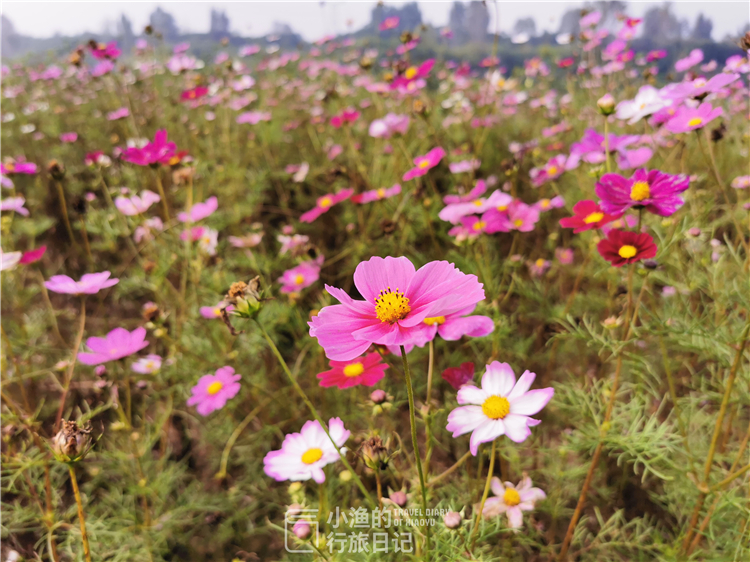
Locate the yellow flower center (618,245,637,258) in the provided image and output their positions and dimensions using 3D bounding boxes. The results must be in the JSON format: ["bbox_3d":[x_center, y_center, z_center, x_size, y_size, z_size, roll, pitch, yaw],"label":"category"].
[{"bbox_3d":[0.199,-0.022,0.460,0.014,0.006,0.014,0,39,23],"label":"yellow flower center"}]

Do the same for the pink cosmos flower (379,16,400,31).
[{"bbox_3d":[0.045,-0.766,1.750,0.064,0.020,0.064,-25,44,12],"label":"pink cosmos flower"}]

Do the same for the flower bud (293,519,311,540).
[{"bbox_3d":[-0.046,0.157,0.370,0.011,0.013,0.011,-17,7,-14],"label":"flower bud"}]

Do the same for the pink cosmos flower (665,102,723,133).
[{"bbox_3d":[0.437,-0.220,0.802,0.070,0.018,0.070,-23,32,9],"label":"pink cosmos flower"}]

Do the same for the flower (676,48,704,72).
[{"bbox_3d":[0.690,-0.478,1.279,0.064,0.020,0.064,-40,20,14],"label":"flower"}]

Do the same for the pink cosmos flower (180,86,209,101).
[{"bbox_3d":[-0.430,-0.447,1.401,0.068,0.018,0.068,-11,29,4],"label":"pink cosmos flower"}]

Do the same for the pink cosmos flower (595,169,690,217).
[{"bbox_3d":[0.222,-0.070,0.489,0.072,0.024,0.072,-3,33,1],"label":"pink cosmos flower"}]

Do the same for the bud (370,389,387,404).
[{"bbox_3d":[0.003,0.087,0.440,0.011,0.011,0.011,-3,9,0],"label":"bud"}]

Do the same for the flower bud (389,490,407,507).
[{"bbox_3d":[0.016,0.152,0.409,0.011,0.011,0.011,0,27,0],"label":"flower bud"}]

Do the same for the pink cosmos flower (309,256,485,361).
[{"bbox_3d":[0.010,0.015,0.255,0.076,0.026,0.074,-12,23,2],"label":"pink cosmos flower"}]

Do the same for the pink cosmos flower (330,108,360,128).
[{"bbox_3d":[-0.056,-0.321,1.165,0.063,0.028,0.063,-17,23,7],"label":"pink cosmos flower"}]

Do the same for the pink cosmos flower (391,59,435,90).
[{"bbox_3d":[0.050,-0.261,0.750,0.066,0.020,0.066,-31,32,13],"label":"pink cosmos flower"}]

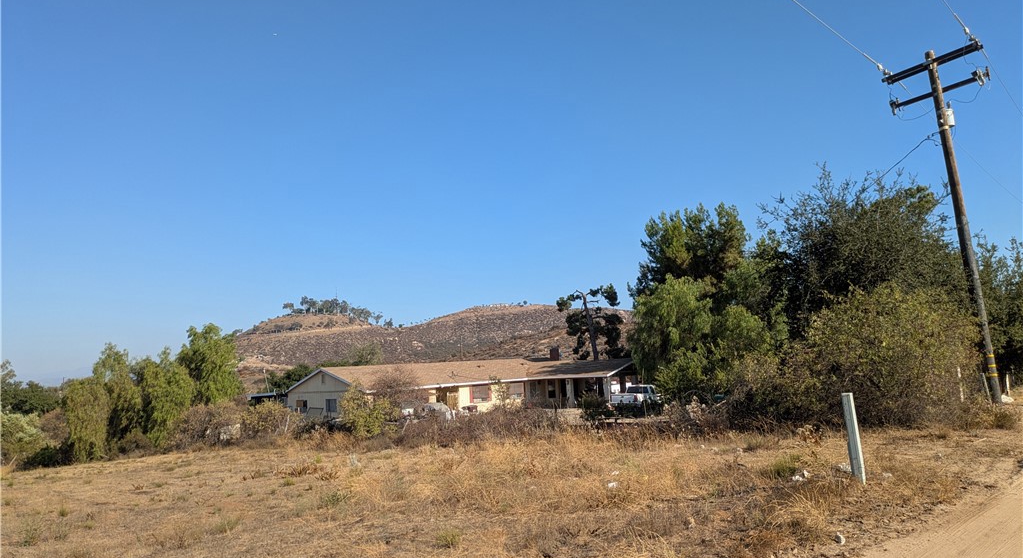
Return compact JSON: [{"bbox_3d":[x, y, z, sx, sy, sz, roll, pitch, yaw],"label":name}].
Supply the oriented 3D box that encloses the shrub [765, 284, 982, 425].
[{"bbox_3d":[8.702,1.710,17.888,4.828,3.214,4.200,-5,-8,25],"label":"shrub"}]

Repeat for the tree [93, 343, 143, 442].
[{"bbox_3d":[-21.130,6.119,39.639,2.370,5.311,3.000,2,-8,-28],"label":"tree"}]

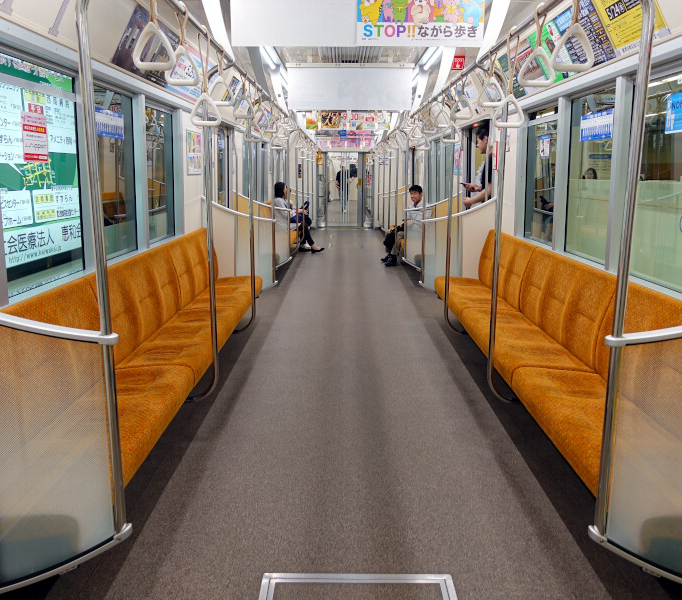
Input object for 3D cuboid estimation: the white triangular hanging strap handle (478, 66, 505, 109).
[{"bbox_3d":[0.711,-1.000,2.821,0.135,0.200,0.040,0,12,0],"label":"white triangular hanging strap handle"}]

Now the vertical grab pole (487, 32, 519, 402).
[{"bbox_3d":[0.844,-0.330,3.026,0.170,1.820,0.045,0,12,0],"label":"vertical grab pole"}]

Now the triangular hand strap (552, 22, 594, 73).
[{"bbox_3d":[0.642,-0.700,1.663,0.115,0.128,0.030,0,12,0],"label":"triangular hand strap"}]

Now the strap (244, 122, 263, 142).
[{"bbox_3d":[-0.519,-1.002,3.561,0.115,0.125,0.028,0,12,0],"label":"strap"}]

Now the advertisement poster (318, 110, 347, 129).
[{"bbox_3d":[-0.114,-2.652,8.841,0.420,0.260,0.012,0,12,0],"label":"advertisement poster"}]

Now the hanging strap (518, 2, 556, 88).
[{"bbox_3d":[0.644,-0.831,1.973,0.115,0.265,0.036,0,12,0],"label":"hanging strap"}]

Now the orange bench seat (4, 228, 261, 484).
[{"bbox_3d":[-1.079,0.037,3.866,0.580,0.620,4.050,0,12,0],"label":"orange bench seat"}]

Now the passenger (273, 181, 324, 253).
[{"bbox_3d":[-0.788,-1.515,11.029,0.900,1.260,0.480,0,12,0],"label":"passenger"}]

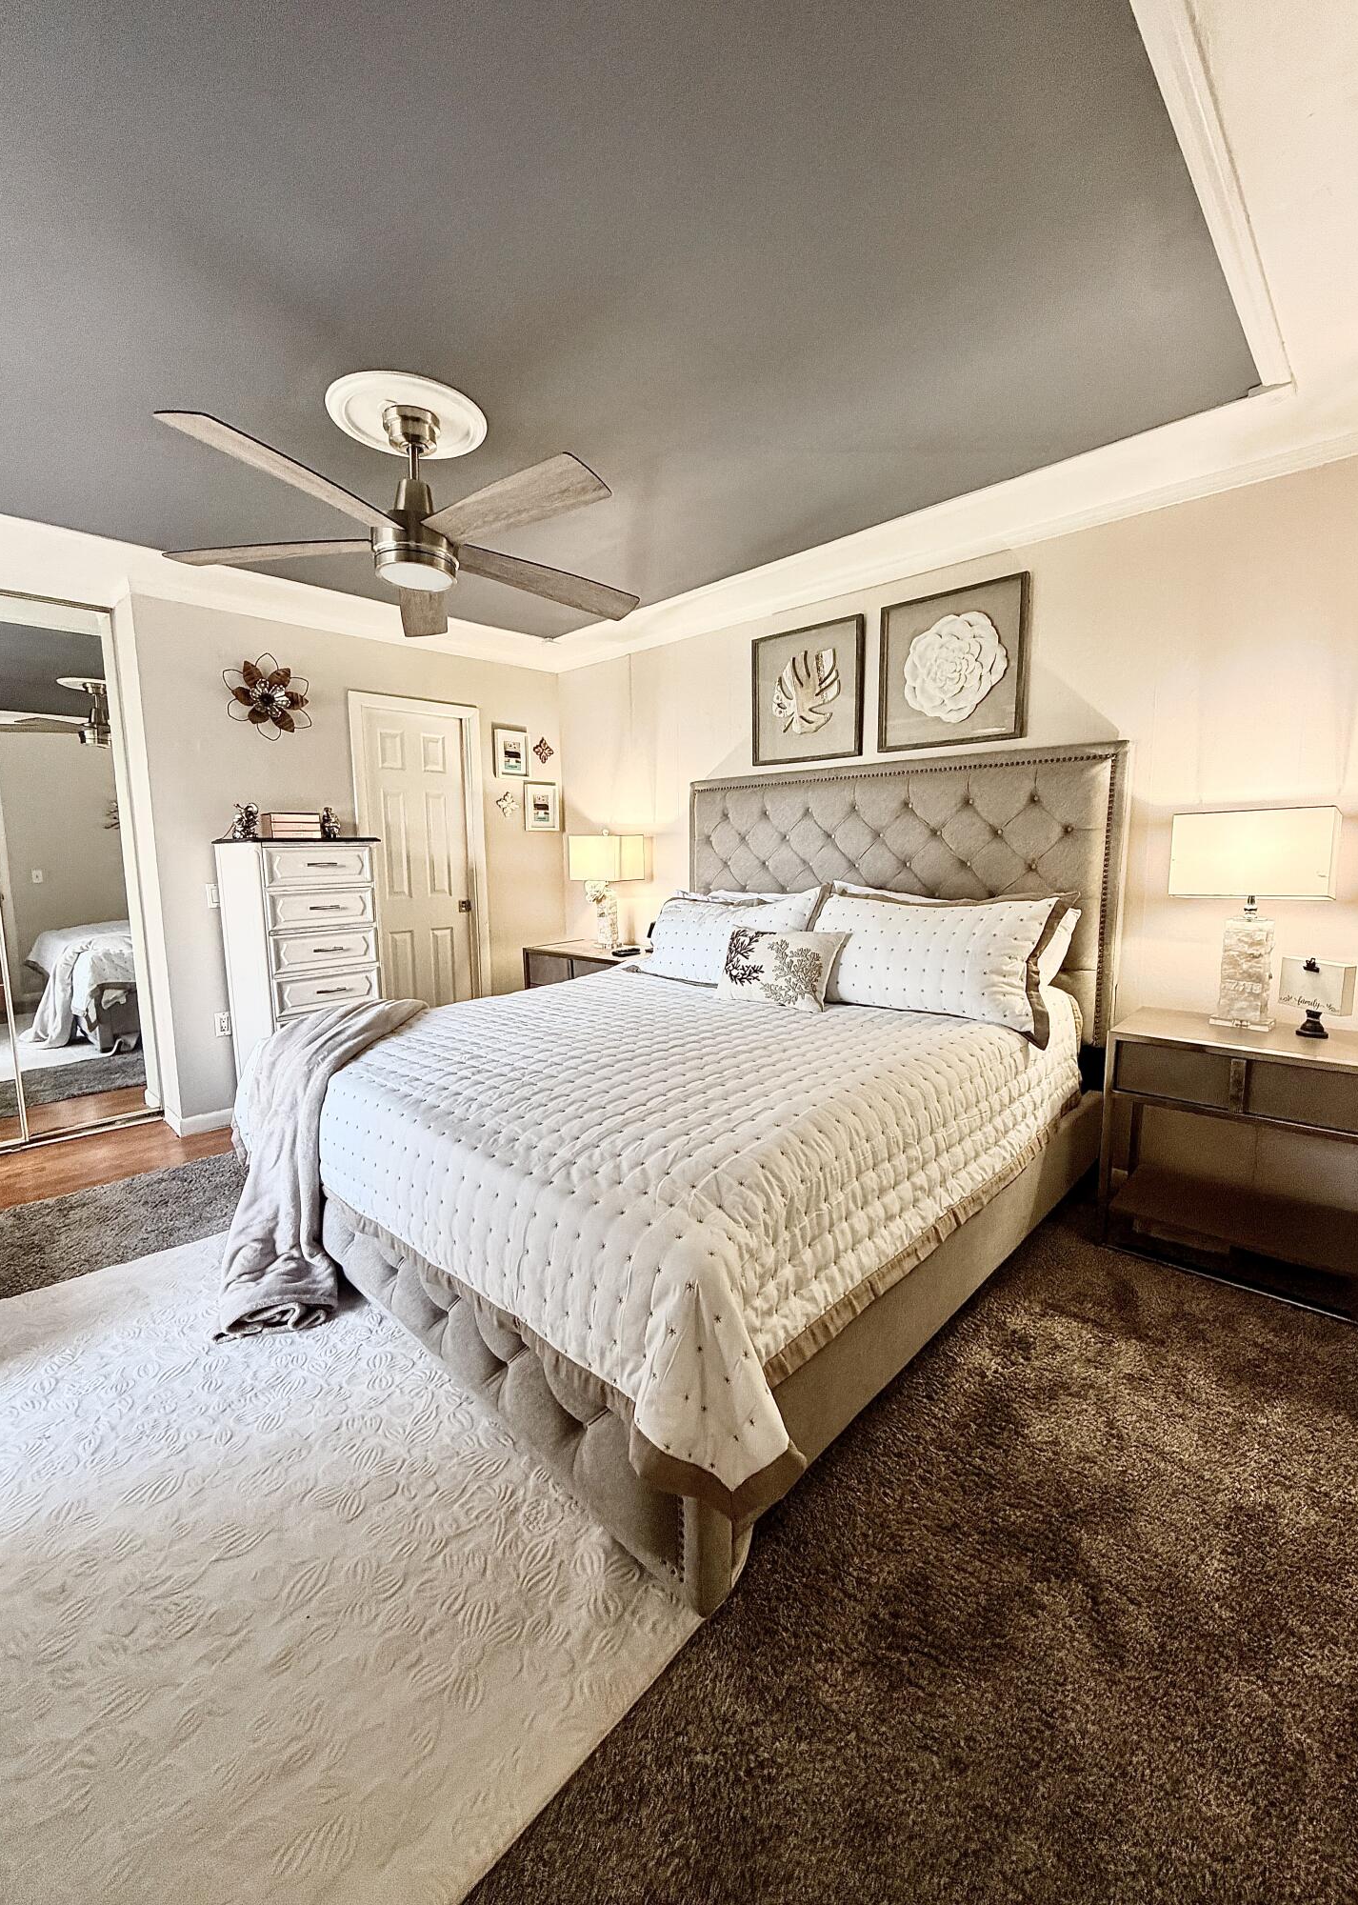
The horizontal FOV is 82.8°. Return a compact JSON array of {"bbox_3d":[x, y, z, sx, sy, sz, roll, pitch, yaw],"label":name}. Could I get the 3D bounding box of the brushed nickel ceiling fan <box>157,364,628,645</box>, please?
[{"bbox_3d":[-0.686,-1.223,2.046,1.280,0.410,1.280,6,11,42],"label":"brushed nickel ceiling fan"}]

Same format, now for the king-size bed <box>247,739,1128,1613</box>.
[{"bbox_3d":[0.070,0.088,2.716,2.063,1.598,2.372,6,11,42],"label":"king-size bed"}]

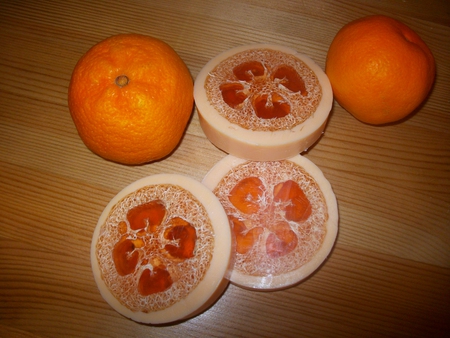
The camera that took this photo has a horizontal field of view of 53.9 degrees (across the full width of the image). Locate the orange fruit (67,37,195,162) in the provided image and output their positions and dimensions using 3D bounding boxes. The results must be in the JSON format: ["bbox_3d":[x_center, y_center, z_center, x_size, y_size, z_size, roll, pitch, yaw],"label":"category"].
[{"bbox_3d":[-0.054,-0.041,0.262,0.074,0.069,0.074,-2,70,5],"label":"orange fruit"}]

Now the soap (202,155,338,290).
[{"bbox_3d":[0.024,0.029,0.270,0.087,0.015,0.087,-1,68,4],"label":"soap"}]

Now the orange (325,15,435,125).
[{"bbox_3d":[0.095,-0.060,0.274,0.064,0.065,0.064,-1,68,4],"label":"orange"}]

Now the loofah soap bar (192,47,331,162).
[{"bbox_3d":[0.025,-0.046,0.288,0.087,0.015,0.087,0,56,1],"label":"loofah soap bar"}]

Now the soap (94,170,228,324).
[{"bbox_3d":[-0.036,0.046,0.260,0.087,0.015,0.087,-4,73,14],"label":"soap"}]

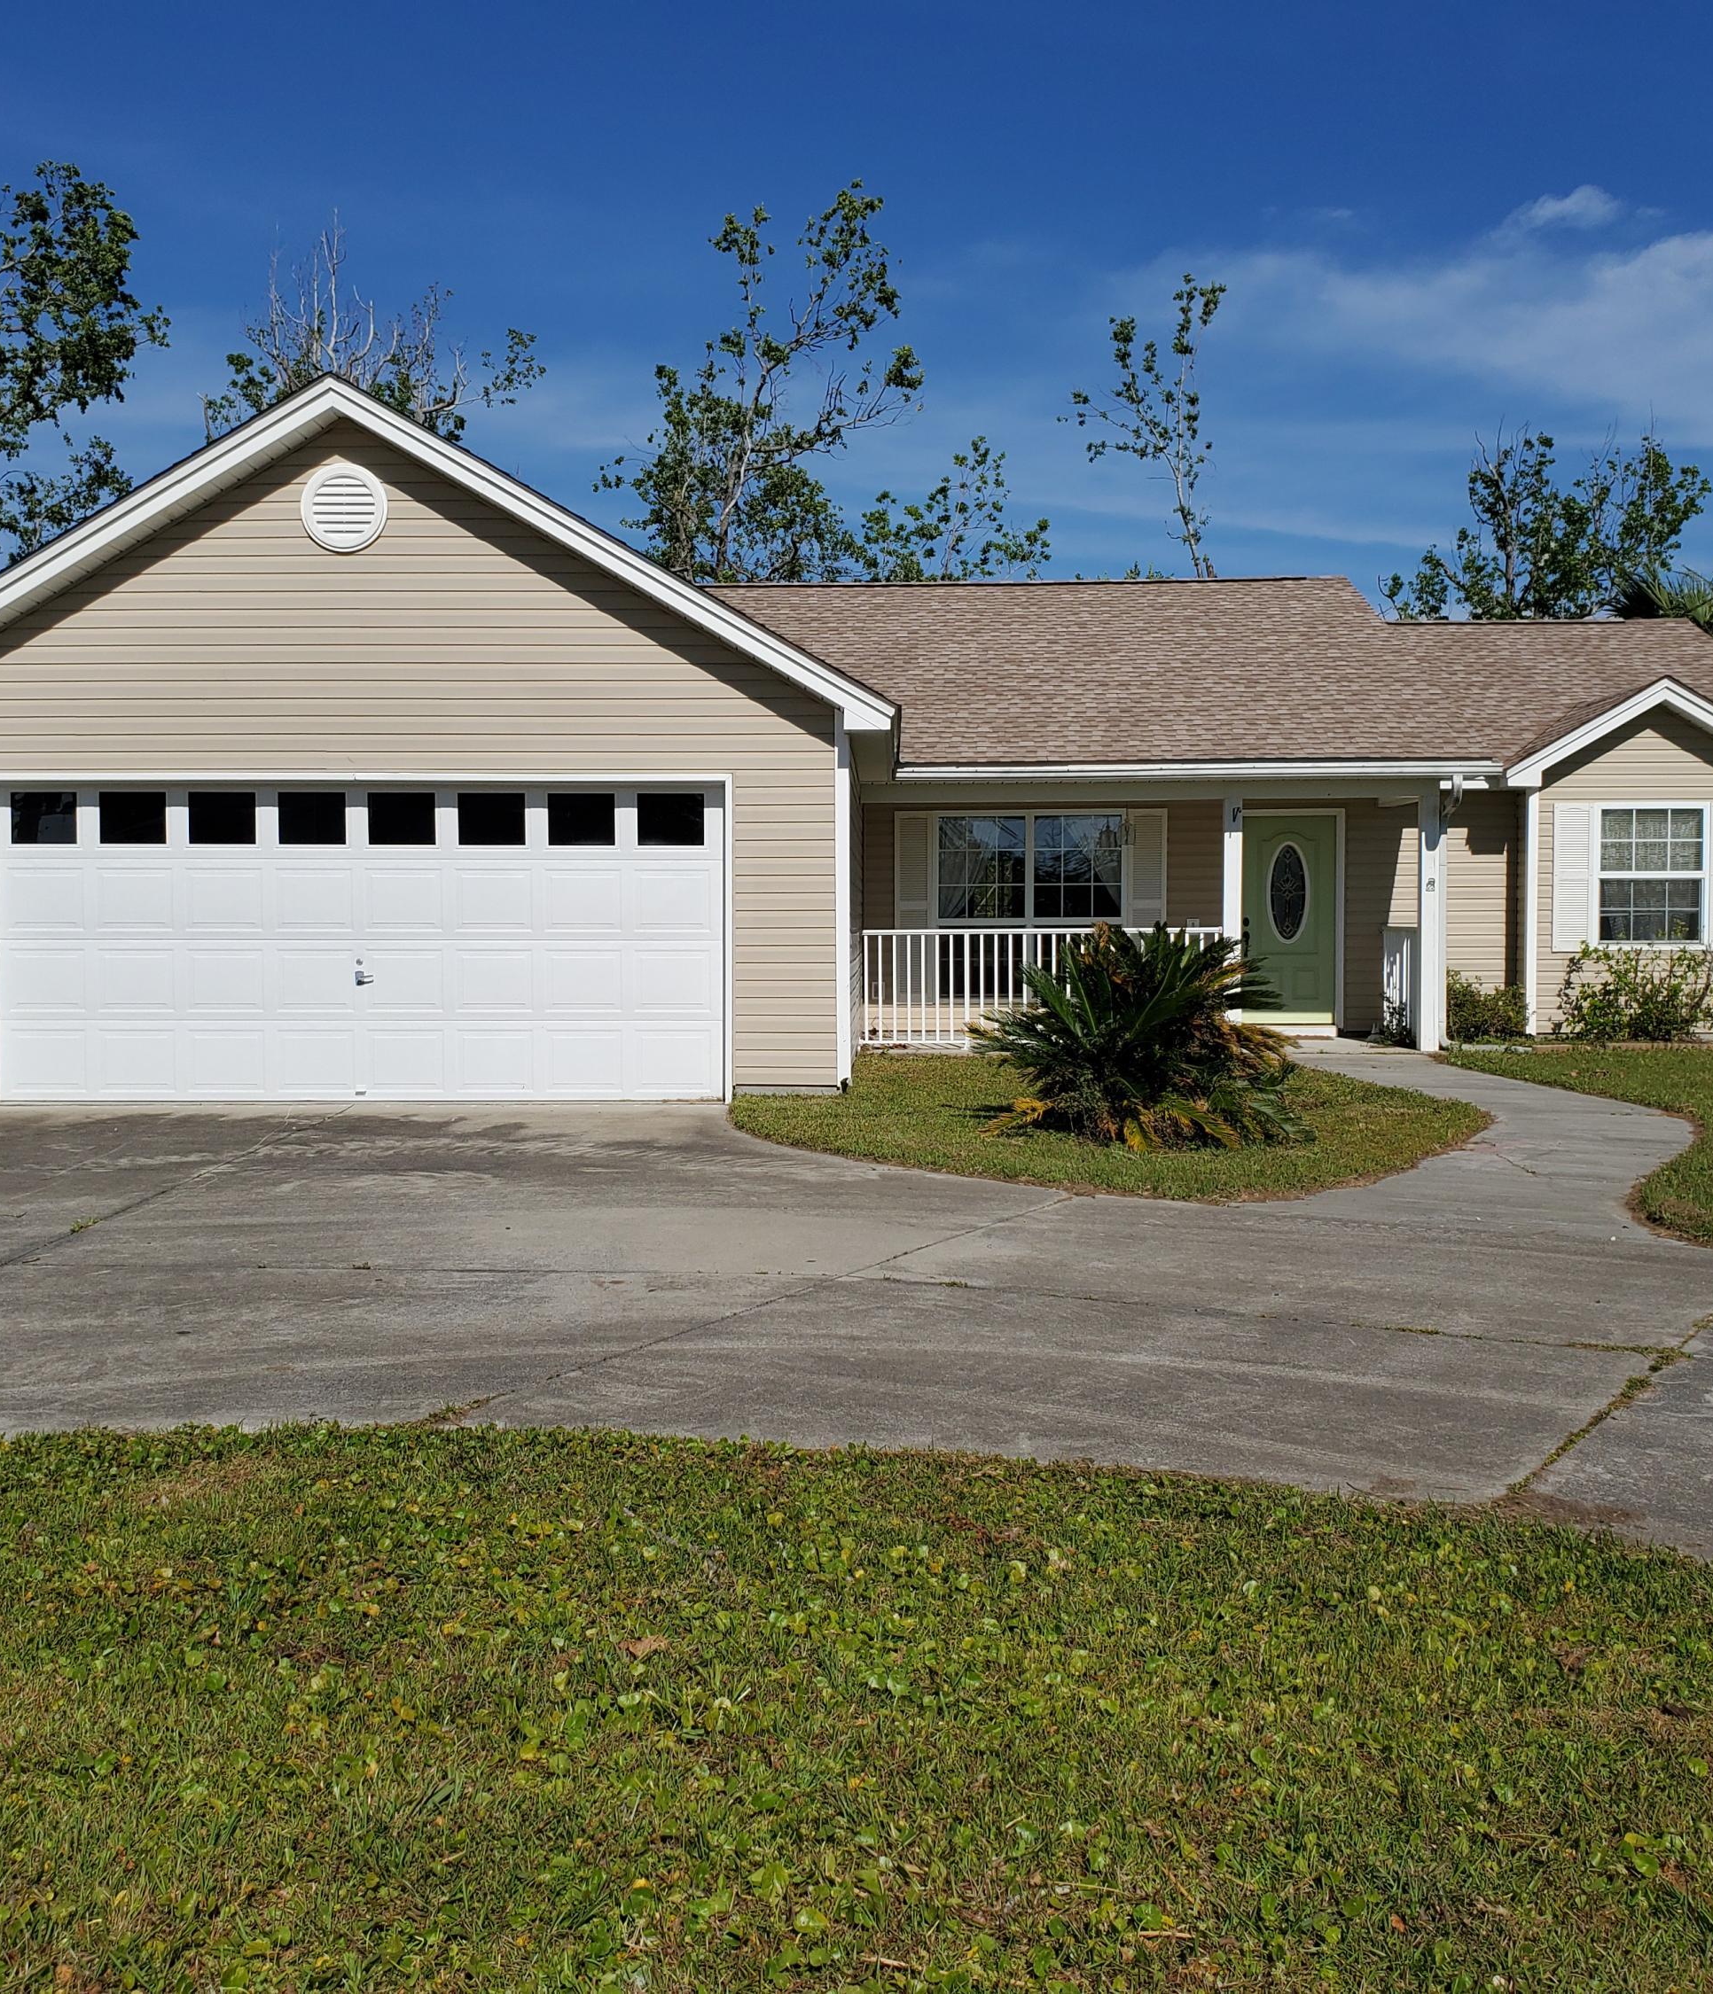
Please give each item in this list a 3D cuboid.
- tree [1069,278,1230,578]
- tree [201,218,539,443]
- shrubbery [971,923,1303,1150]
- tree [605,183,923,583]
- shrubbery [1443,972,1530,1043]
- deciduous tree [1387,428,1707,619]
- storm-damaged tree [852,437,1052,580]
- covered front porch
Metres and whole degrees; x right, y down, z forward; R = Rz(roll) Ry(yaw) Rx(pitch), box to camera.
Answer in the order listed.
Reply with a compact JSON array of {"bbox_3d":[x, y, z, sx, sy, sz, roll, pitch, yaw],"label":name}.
[{"bbox_3d":[5.750,-7.321,39.739,3.200,14.050,3.200,0,2,0],"label":"tree"},{"bbox_3d":[-7.448,-6.008,30.794,5.400,11.871,5.000,0,2,0],"label":"tree"},{"bbox_3d":[1.593,0.181,11.315,1.870,1.230,1.800,0,2,0],"label":"shrubbery"},{"bbox_3d":[-1.468,-6.494,31.776,5.300,12.769,5.000,0,2,0],"label":"tree"},{"bbox_3d":[5.920,0.108,18.794,0.880,0.680,0.650,0,2,0],"label":"shrubbery"},{"bbox_3d":[13.200,-5.517,37.810,6.000,10.600,6.000,0,2,0],"label":"deciduous tree"},{"bbox_3d":[1.522,-4.498,31.852,3.400,8.774,3.300,0,2,0],"label":"storm-damaged tree"},{"bbox_3d":[2.865,-0.703,18.547,5.770,2.380,1.720,0,2,0],"label":"covered front porch"}]

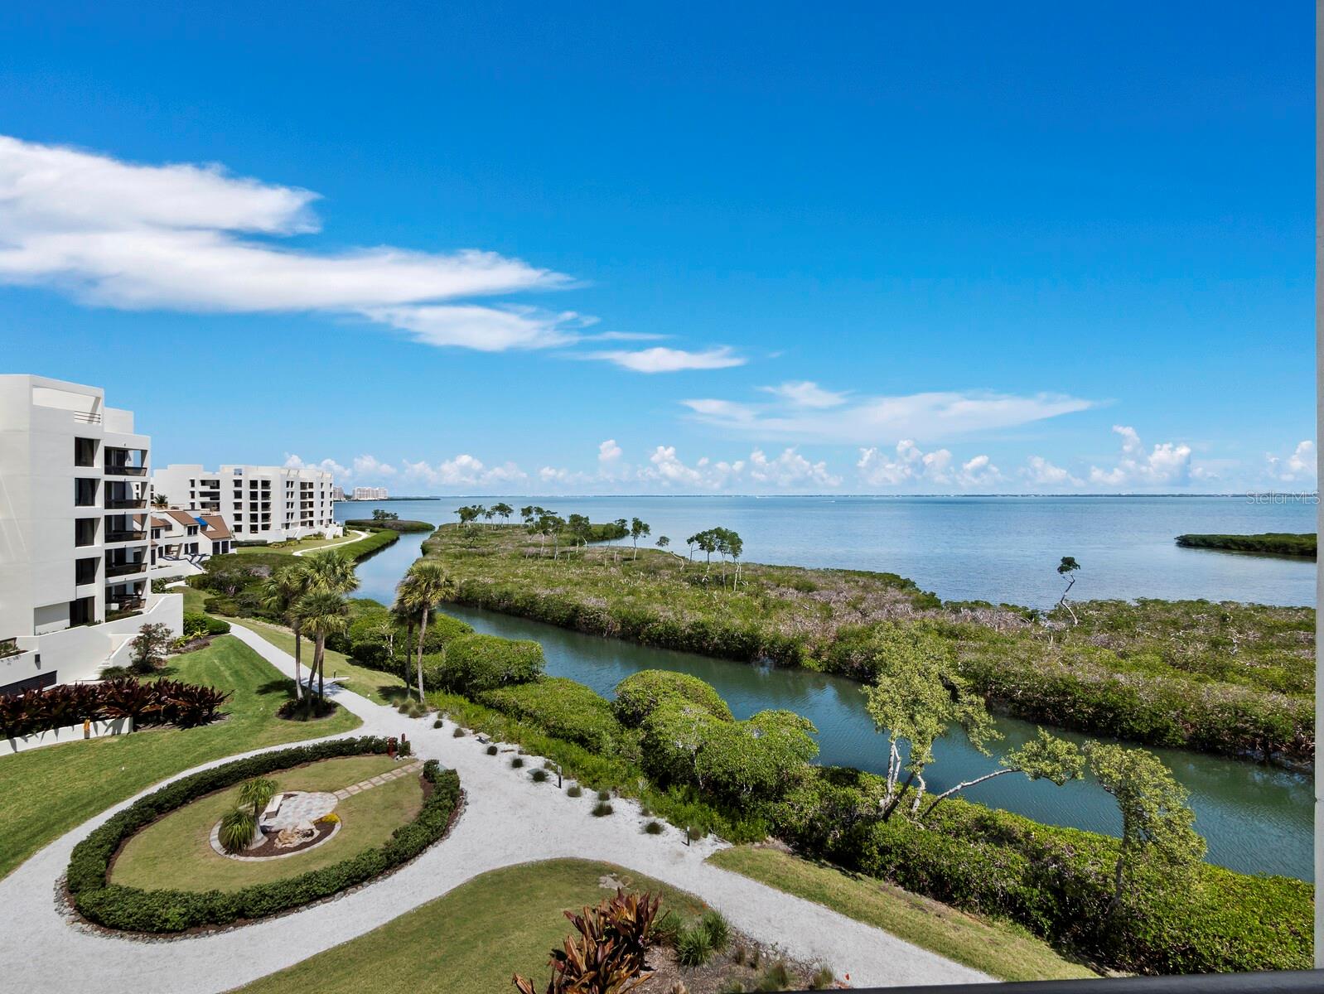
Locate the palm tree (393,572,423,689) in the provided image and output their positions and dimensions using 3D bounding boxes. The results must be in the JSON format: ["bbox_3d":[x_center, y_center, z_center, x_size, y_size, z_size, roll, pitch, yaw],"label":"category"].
[{"bbox_3d":[-16.220,9.090,35.000,2.910,8.180,3.000,0,0,0],"label":"palm tree"}]

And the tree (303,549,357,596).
[{"bbox_3d":[-21.040,8.240,34.000,3.410,9.910,3.500,0,0,0],"label":"tree"}]

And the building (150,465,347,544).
[{"bbox_3d":[-118.500,2.400,160.500,33.000,21.800,42.000,0,0,0],"label":"building"}]

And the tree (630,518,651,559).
[{"bbox_3d":[-4.540,8.860,112.000,4.540,9.080,4.500,0,0,0],"label":"tree"}]

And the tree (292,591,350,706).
[{"bbox_3d":[-21.630,9.550,34.000,3.680,7.290,3.700,0,0,0],"label":"tree"}]

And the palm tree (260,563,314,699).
[{"bbox_3d":[-23.860,8.660,34.100,3.420,8.890,3.500,0,0,0],"label":"palm tree"}]

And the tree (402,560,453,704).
[{"bbox_3d":[-15.030,8.590,34.300,3.380,9.100,3.500,0,0,0],"label":"tree"}]

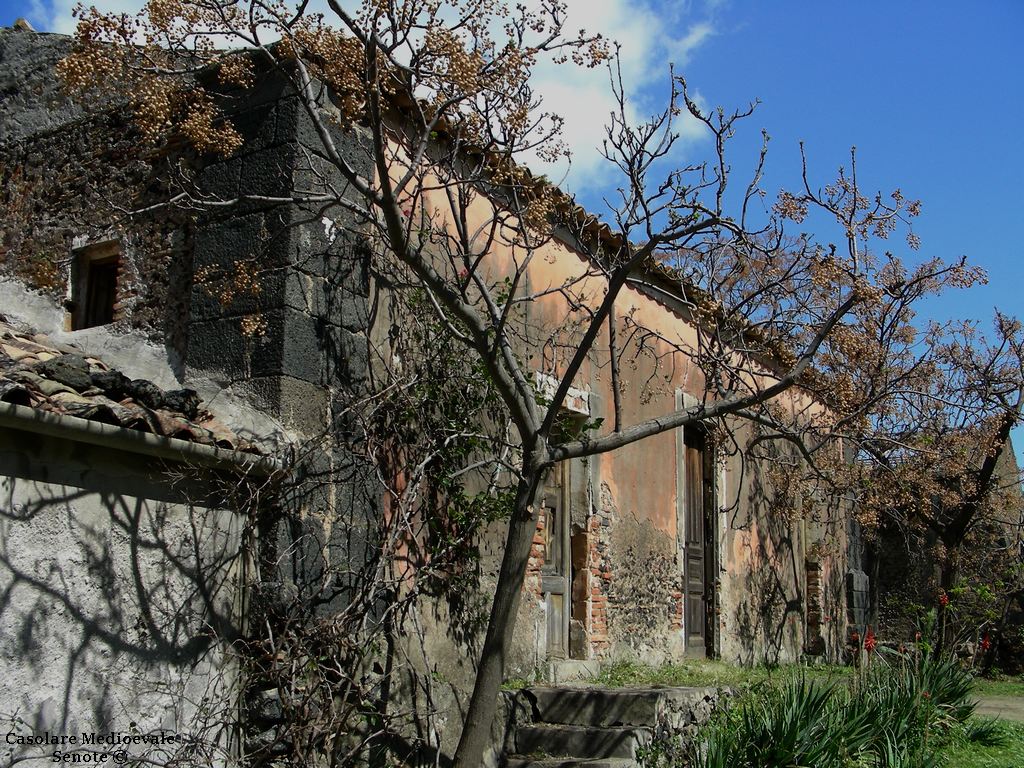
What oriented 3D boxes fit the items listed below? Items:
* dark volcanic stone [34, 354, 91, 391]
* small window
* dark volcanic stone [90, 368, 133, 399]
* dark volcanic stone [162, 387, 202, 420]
[{"bbox_3d":[-2.495,-0.064,6.240,0.260,0.180,0.320,-7,-15,31],"label":"dark volcanic stone"},{"bbox_3d":[-3.034,-0.703,8.357,0.490,0.650,0.160,-7,-15,31],"label":"small window"},{"bbox_3d":[-2.329,-0.003,6.520,0.210,0.160,0.250,-7,-15,31],"label":"dark volcanic stone"},{"bbox_3d":[-2.041,0.126,6.920,0.210,0.170,0.240,-7,-15,31],"label":"dark volcanic stone"}]

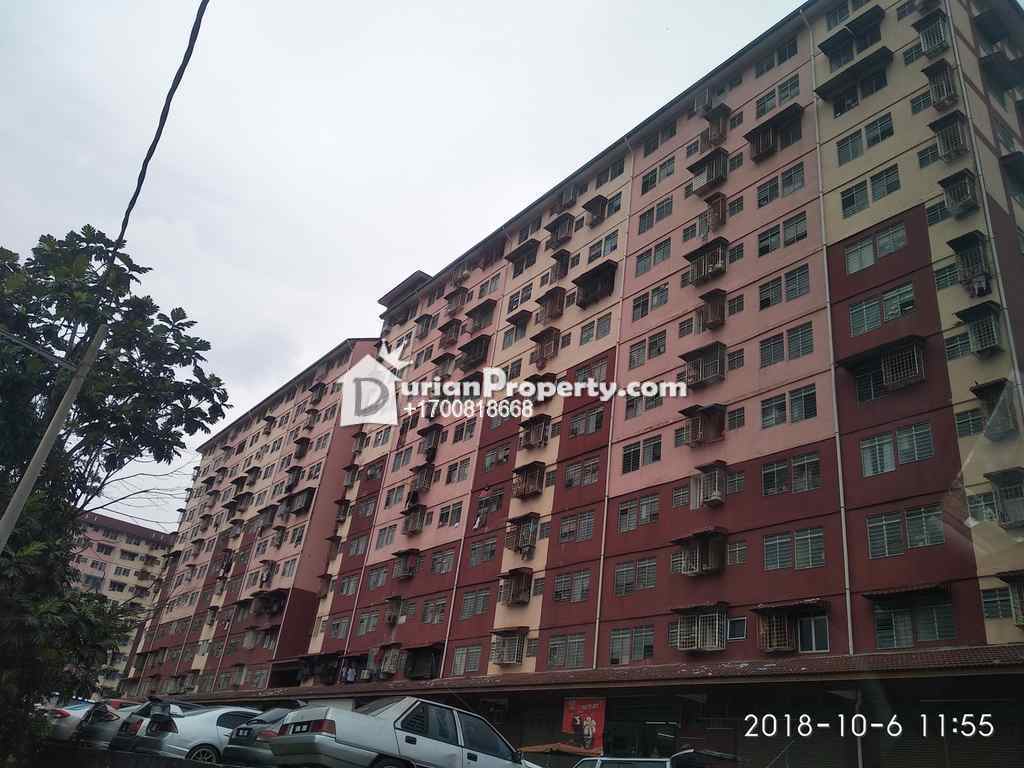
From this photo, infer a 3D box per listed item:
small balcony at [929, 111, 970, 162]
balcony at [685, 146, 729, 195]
[{"bbox_3d":[15.593,-8.821,27.371,0.620,1.650,1.100,25,-32,-29],"label":"small balcony"},{"bbox_3d":[9.836,-10.630,38.646,0.680,1.800,2.150,26,-33,-30],"label":"balcony"}]

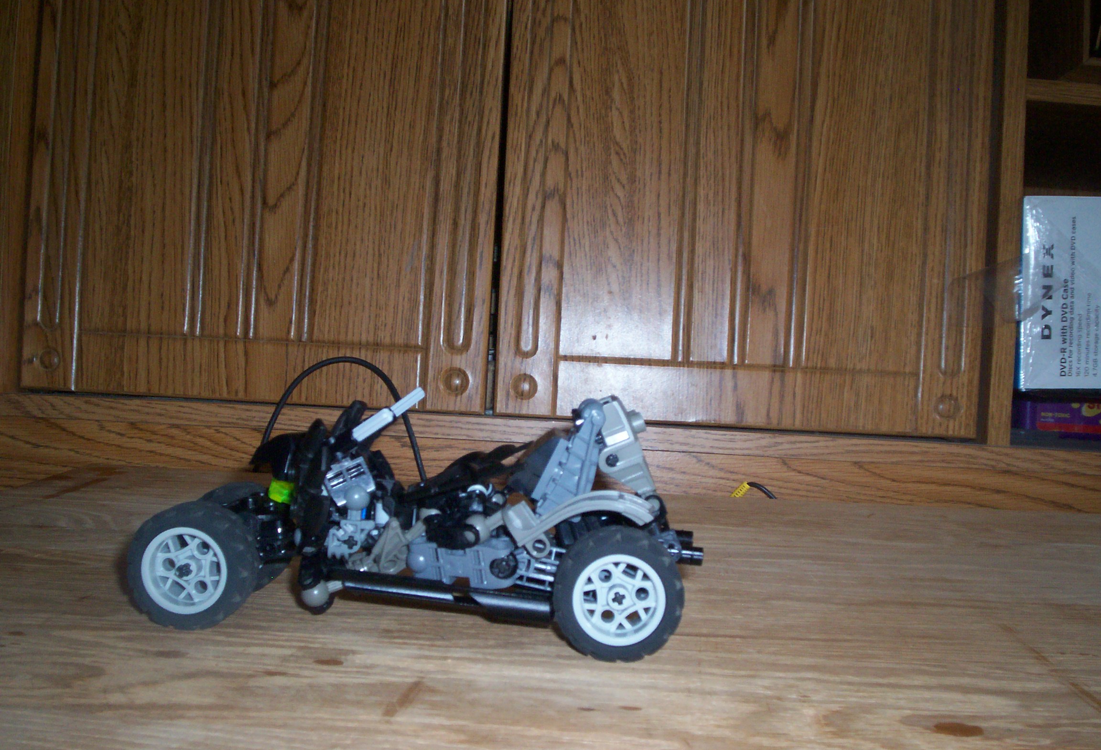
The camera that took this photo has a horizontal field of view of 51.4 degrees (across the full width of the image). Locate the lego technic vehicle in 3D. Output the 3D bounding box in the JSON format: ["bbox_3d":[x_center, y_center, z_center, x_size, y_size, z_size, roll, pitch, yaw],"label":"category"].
[{"bbox_3d":[-0.045,0.044,0.432,0.203,0.097,0.099,2,2,3],"label":"lego technic vehicle"}]

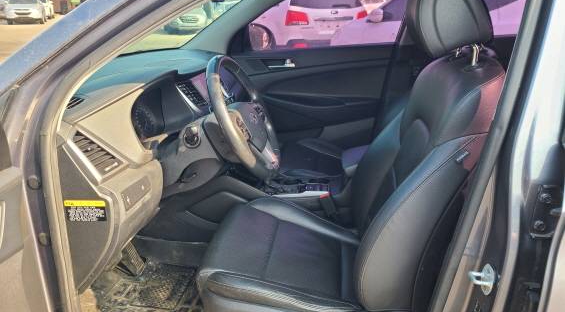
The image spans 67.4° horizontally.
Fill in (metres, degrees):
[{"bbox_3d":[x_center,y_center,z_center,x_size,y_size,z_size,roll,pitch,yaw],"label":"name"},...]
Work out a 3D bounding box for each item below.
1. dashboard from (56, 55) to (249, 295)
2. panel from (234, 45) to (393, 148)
[{"bbox_3d":[-0.493,-0.134,1.627,0.550,0.530,1.420,2,20,7],"label":"dashboard"},{"bbox_3d":[0.107,-0.273,2.251,0.900,0.640,0.130,2,20,7],"label":"panel"}]

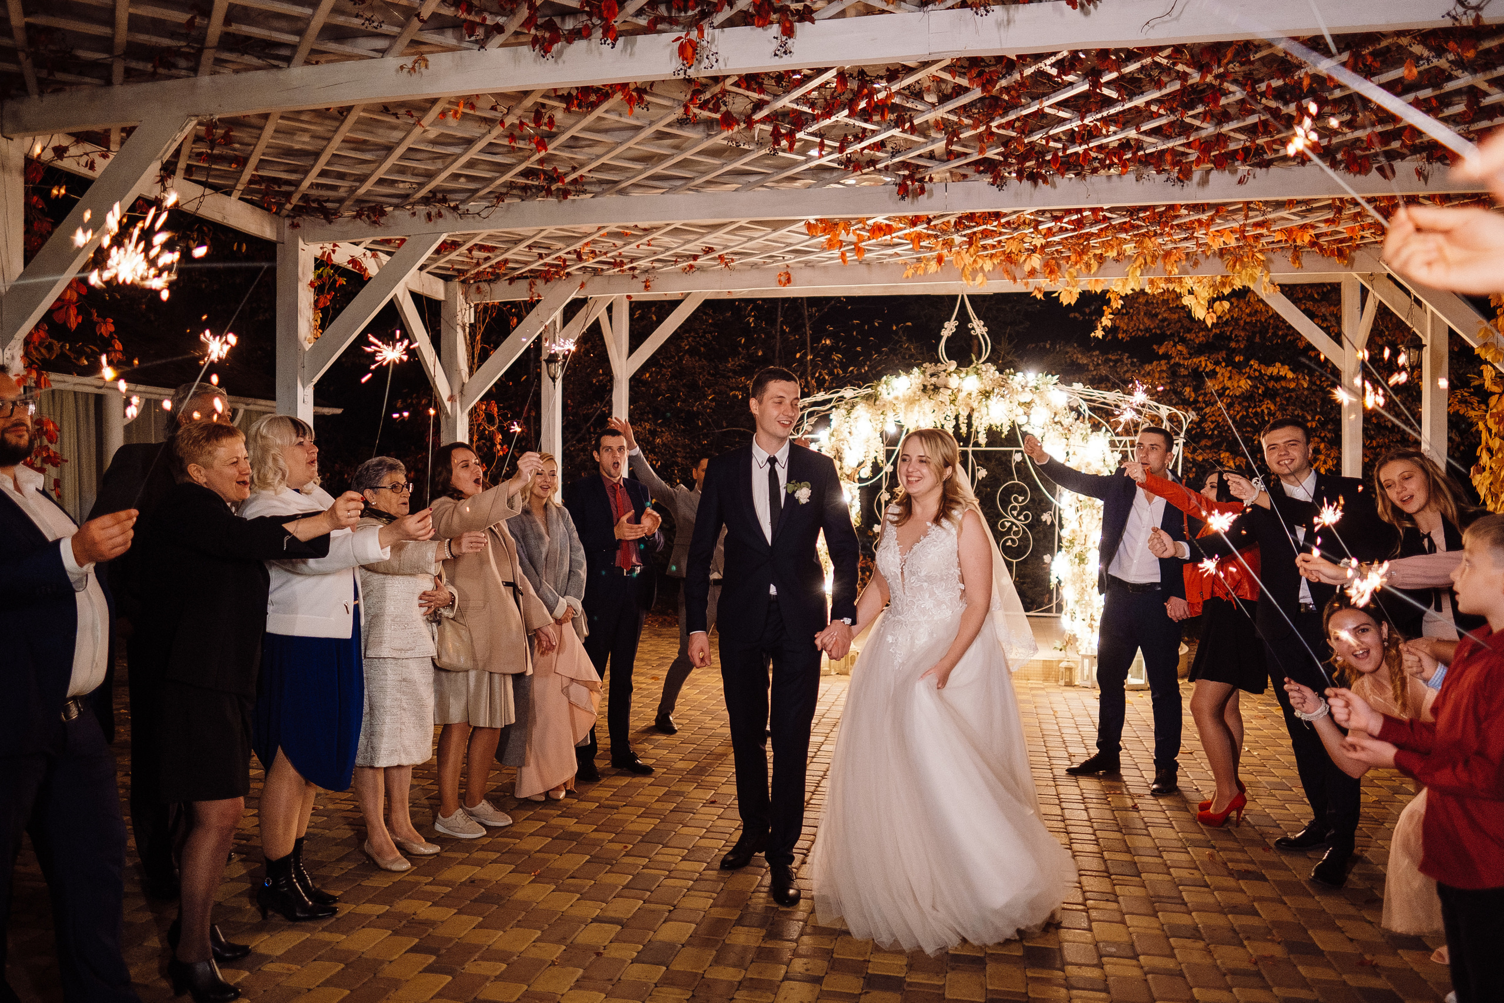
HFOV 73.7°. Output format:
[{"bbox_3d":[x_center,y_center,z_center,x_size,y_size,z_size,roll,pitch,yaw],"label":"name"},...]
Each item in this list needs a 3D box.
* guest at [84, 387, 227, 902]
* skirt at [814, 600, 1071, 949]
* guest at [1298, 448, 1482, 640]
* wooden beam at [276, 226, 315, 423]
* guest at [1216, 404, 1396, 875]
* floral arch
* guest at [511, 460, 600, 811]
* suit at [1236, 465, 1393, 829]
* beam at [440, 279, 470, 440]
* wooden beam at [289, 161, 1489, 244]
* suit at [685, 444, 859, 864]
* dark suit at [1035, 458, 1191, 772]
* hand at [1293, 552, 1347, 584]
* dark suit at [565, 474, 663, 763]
[{"bbox_3d":[-2.120,0.480,3.650,0.430,1.820,0.530,0,0,12],"label":"guest"},{"bbox_3d":[0.674,0.891,3.547,0.920,1.030,0.880,0,0,12],"label":"skirt"},{"bbox_3d":[1.977,0.615,3.076,0.720,1.600,0.500,0,0,-35],"label":"guest"},{"bbox_3d":[-2.789,-0.168,6.142,0.150,3.086,0.150,0,0,13],"label":"wooden beam"},{"bbox_3d":[2.240,0.530,4.030,0.520,1.780,0.580,1,-1,-44],"label":"guest"},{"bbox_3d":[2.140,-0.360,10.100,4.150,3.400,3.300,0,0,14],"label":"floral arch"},{"bbox_3d":[-0.942,0.576,4.816,0.460,1.630,0.420,0,0,-27],"label":"guest"},{"bbox_3d":[2.250,0.585,4.030,0.470,1.420,0.560,1,-1,-44],"label":"suit"},{"bbox_3d":[-2.306,-0.174,7.812,0.150,3.087,0.150,0,0,13],"label":"beam"},{"bbox_3d":[0.580,-1.620,5.440,6.800,0.170,0.150,0,0,10],"label":"wooden beam"},{"bbox_3d":[0.070,0.555,3.780,0.660,1.550,0.420,0,0,2],"label":"suit"},{"bbox_3d":[1.870,0.590,5.150,0.800,1.600,0.460,0,0,27],"label":"dark suit"},{"bbox_3d":[1.622,0.189,2.860,0.150,0.085,0.080,0,0,-18],"label":"hand"},{"bbox_3d":[-0.715,0.591,5.176,0.530,1.500,0.380,0,0,-22],"label":"dark suit"}]

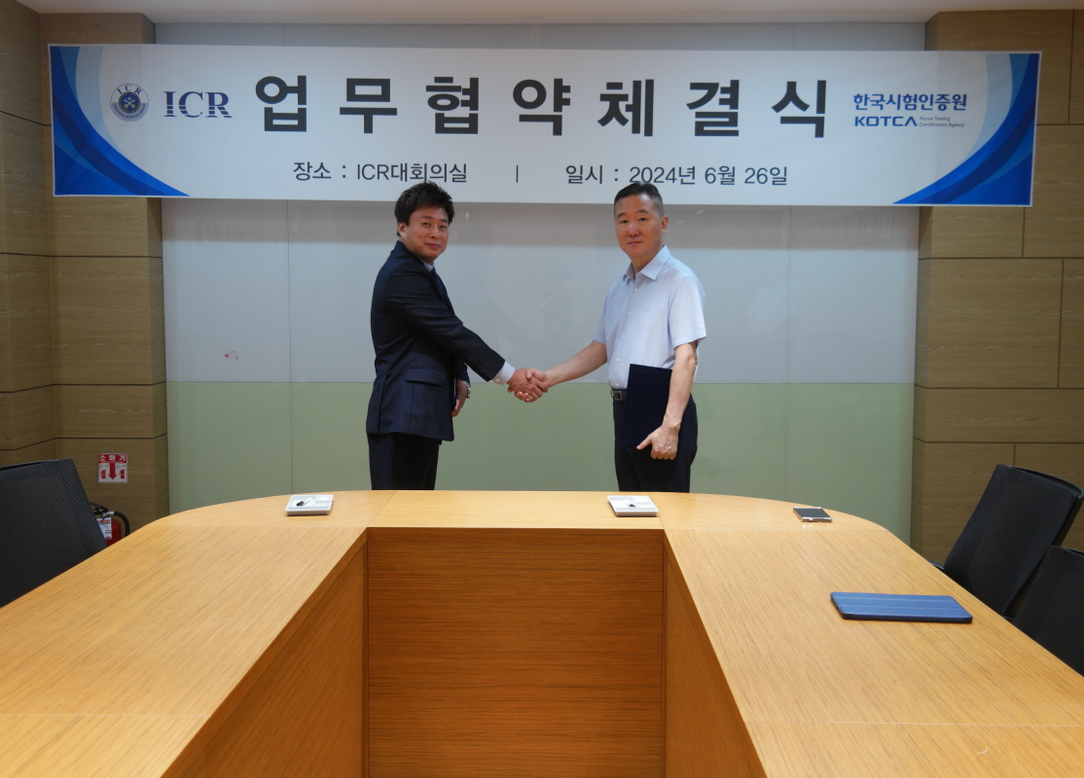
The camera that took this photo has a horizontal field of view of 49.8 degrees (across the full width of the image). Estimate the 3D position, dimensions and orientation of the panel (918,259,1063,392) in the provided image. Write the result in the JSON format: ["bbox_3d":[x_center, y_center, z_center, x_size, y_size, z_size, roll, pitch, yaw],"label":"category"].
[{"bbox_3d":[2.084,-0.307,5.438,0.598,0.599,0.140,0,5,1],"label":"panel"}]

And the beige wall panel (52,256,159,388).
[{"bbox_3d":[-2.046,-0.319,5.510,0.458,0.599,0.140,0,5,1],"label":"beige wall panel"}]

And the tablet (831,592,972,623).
[{"bbox_3d":[0.722,0.442,2.359,0.247,0.012,0.164,1,5,6],"label":"tablet"}]

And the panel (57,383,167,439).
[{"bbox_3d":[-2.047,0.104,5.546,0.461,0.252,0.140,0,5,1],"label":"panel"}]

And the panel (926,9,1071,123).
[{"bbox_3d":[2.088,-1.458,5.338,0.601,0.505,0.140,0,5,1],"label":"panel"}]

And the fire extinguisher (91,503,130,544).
[{"bbox_3d":[-2.013,0.708,5.407,0.200,0.392,0.150,0,5,1],"label":"fire extinguisher"}]

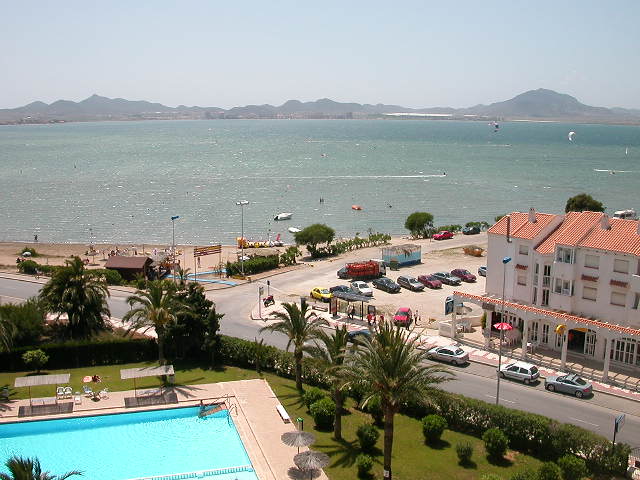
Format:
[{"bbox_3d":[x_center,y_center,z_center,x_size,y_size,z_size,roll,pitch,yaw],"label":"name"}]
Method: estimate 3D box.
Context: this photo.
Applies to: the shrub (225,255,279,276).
[{"bbox_3d":[-11.004,4.179,112.700,9.600,1.800,1.900,-8,13,-36],"label":"shrub"}]

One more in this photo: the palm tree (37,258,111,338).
[{"bbox_3d":[-27.955,6.785,77.293,7.900,8.700,7.900,-3,11,-19],"label":"palm tree"}]

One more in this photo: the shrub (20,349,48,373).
[{"bbox_3d":[-26.700,11.317,64.090,2.400,2.300,2.400,0,10,0],"label":"shrub"}]

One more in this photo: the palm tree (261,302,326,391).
[{"bbox_3d":[-2.151,9.305,59.405,5.700,7.900,5.400,0,10,0],"label":"palm tree"}]

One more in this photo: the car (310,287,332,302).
[{"bbox_3d":[0.245,7.183,89.940,1.660,1.400,3.850,-6,12,-32],"label":"car"}]

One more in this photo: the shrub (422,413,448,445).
[{"bbox_3d":[8.632,14.197,51.398,1.913,2.068,1.913,0,10,0],"label":"shrub"}]

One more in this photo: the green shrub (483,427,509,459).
[{"bbox_3d":[12.970,15.089,50.381,1.850,2.000,1.850,3,10,14],"label":"green shrub"}]

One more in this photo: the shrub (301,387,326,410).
[{"bbox_3d":[-0.451,13.026,55.895,1.850,1.800,1.850,0,10,0],"label":"shrub"}]

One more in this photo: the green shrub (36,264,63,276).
[{"bbox_3d":[-41.170,4.681,104.312,4.000,1.400,1.800,4,11,20],"label":"green shrub"}]

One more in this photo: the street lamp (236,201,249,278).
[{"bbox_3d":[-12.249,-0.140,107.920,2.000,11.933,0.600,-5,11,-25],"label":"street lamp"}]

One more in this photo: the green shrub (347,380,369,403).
[{"bbox_3d":[3.318,13.098,58.962,1.722,1.586,1.722,0,10,0],"label":"green shrub"}]

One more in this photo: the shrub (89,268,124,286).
[{"bbox_3d":[-32.204,5.576,102.125,5.000,2.200,2.400,5,11,27],"label":"shrub"}]

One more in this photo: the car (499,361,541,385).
[{"bbox_3d":[19.151,12.740,65.777,3.750,1.420,1.630,8,13,39],"label":"car"}]

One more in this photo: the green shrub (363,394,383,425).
[{"bbox_3d":[4.544,13.501,54.538,1.600,2.200,1.600,0,10,0],"label":"green shrub"}]

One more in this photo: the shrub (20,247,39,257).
[{"bbox_3d":[-53.767,2.042,126.388,3.300,1.600,3.000,-4,11,-23],"label":"shrub"}]

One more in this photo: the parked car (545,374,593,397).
[{"bbox_3d":[22.400,13.040,61.581,4.040,1.360,1.760,8,13,38],"label":"parked car"}]

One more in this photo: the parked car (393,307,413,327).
[{"bbox_3d":[10.172,9.344,83.432,1.650,1.420,3.800,3,10,15],"label":"parked car"}]

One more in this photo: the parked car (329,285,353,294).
[{"bbox_3d":[3.025,6.861,88.321,1.680,1.400,4.200,-7,12,-33],"label":"parked car"}]

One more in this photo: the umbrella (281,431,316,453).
[{"bbox_3d":[-1.431,14.399,46.739,2.350,2.300,2.350,0,10,0],"label":"umbrella"}]

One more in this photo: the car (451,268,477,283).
[{"bbox_3d":[21.191,5.202,101.035,1.680,1.420,4.100,-6,12,-31],"label":"car"}]

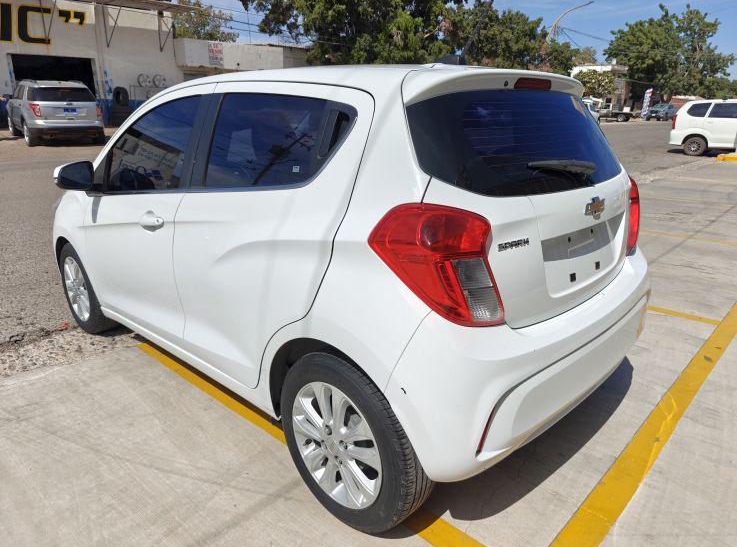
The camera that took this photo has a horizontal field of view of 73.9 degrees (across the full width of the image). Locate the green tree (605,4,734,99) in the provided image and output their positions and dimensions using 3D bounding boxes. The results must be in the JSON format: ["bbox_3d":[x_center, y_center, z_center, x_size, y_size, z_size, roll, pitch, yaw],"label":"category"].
[{"bbox_3d":[33.295,-23.593,54.000,12.200,11.200,11.000,12,22,31],"label":"green tree"}]

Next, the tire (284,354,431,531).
[{"bbox_3d":[-0.050,0.528,1.632,0.585,0.580,0.190,14,22,41],"label":"tire"}]

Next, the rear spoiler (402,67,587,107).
[{"bbox_3d":[0.502,-0.650,1.724,0.270,0.150,1.200,14,22,41],"label":"rear spoiler"}]

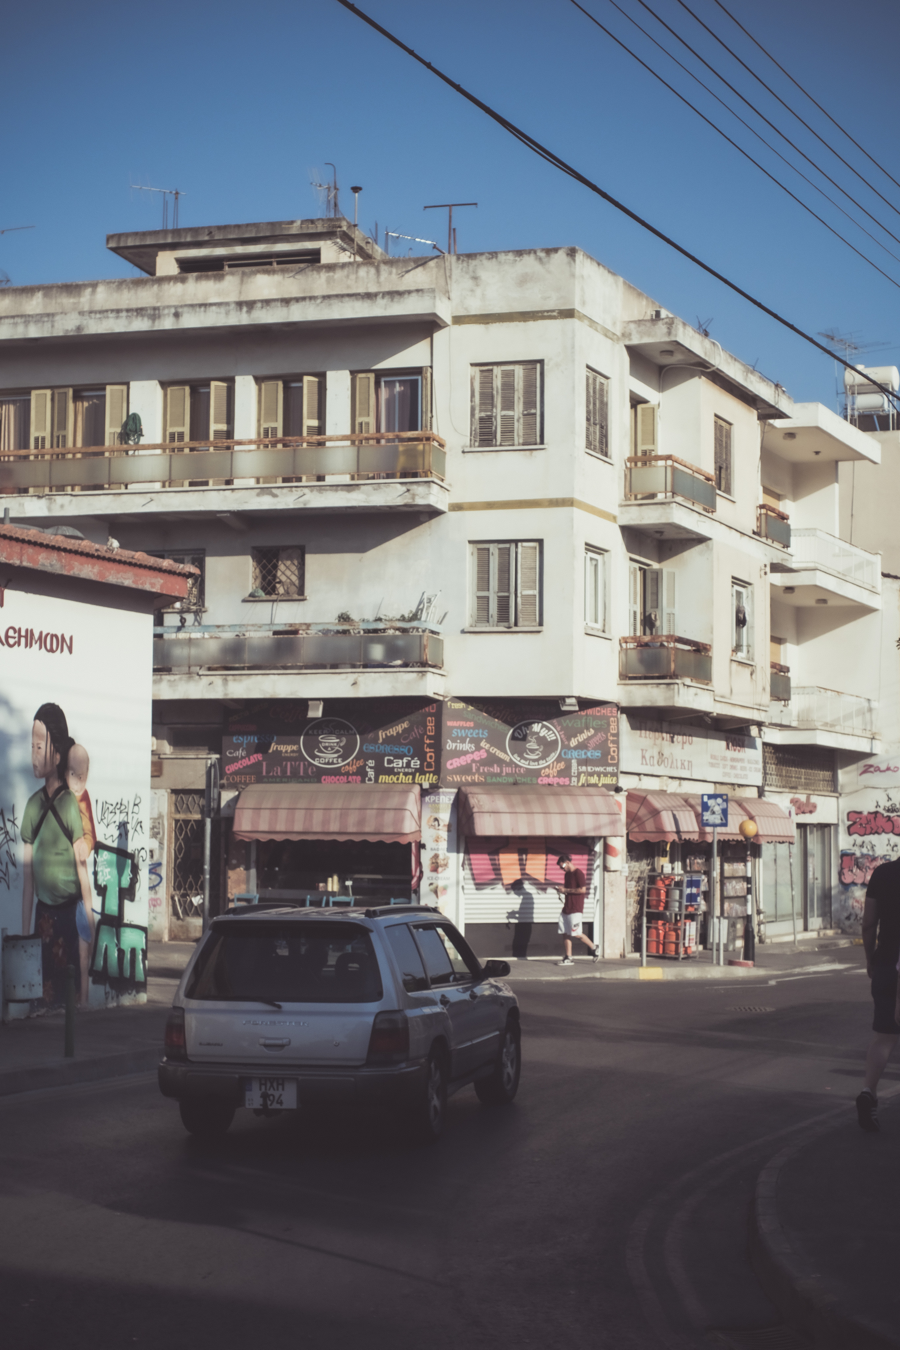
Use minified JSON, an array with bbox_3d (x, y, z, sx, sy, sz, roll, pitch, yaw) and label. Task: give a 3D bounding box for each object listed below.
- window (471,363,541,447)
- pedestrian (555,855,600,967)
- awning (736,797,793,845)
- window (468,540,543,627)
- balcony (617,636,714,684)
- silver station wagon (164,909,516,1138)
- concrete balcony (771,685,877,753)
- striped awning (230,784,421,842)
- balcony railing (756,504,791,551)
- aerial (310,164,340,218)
[{"bbox_3d":[0.930,-4.376,25.438,1.200,1.410,0.140,-1,-6,12],"label":"window"},{"bbox_3d":[1.999,3.679,24.659,0.700,1.710,0.500,2,-6,-12],"label":"pedestrian"},{"bbox_3d":[6.139,2.888,31.364,0.800,0.914,1.989,-3,-7,32],"label":"awning"},{"bbox_3d":[0.944,-1.518,26.211,1.236,1.460,0.140,-1,-6,12],"label":"window"},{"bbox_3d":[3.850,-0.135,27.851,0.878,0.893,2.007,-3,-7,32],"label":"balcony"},{"bbox_3d":[-0.612,2.581,12.108,1.760,1.590,4.450,-1,-9,14],"label":"silver station wagon"},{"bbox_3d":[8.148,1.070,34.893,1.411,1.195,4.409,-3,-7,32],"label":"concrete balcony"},{"bbox_3d":[-2.025,2.273,25.986,2.960,0.961,0.800,-1,-6,12],"label":"striped awning"},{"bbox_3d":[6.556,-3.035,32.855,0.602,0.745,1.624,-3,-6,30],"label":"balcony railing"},{"bbox_3d":[-2.384,-9.270,30.154,0.500,1.119,0.570,-1,-6,12],"label":"aerial"}]

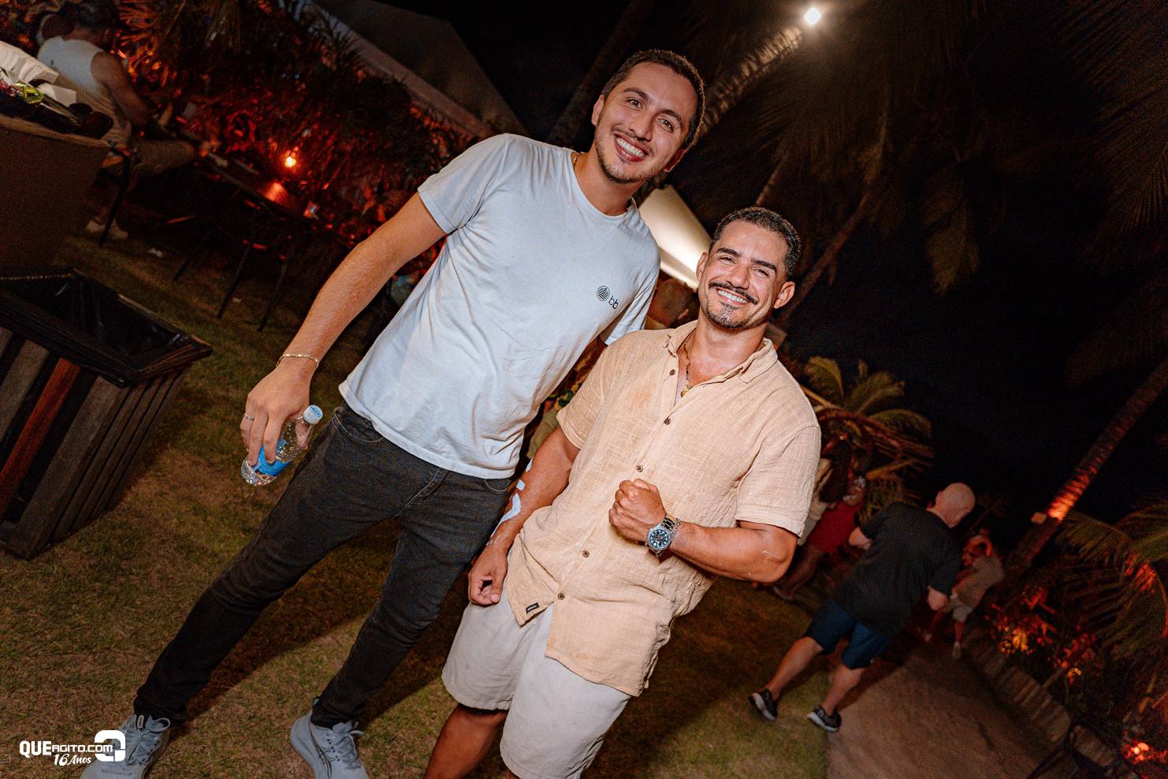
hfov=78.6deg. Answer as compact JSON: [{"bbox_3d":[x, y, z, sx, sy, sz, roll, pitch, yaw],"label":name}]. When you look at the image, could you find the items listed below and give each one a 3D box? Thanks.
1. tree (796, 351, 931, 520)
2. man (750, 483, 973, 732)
[{"bbox_3d":[3.058,0.877,9.045,2.250,2.600,2.200,36,7,18],"label":"tree"},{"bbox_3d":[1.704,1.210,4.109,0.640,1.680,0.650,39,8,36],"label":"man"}]

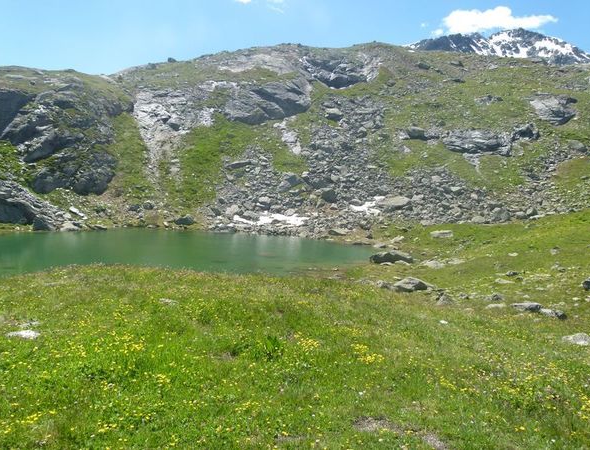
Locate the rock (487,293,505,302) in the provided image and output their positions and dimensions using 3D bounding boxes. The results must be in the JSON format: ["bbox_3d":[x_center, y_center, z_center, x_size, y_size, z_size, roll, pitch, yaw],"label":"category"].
[{"bbox_3d":[6.511,2.342,14.000,0.564,0.275,0.423,0,2,0],"label":"rock"}]

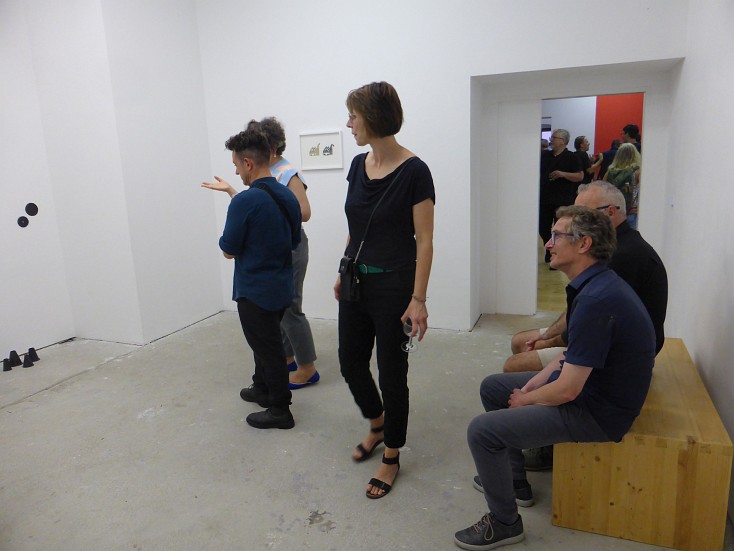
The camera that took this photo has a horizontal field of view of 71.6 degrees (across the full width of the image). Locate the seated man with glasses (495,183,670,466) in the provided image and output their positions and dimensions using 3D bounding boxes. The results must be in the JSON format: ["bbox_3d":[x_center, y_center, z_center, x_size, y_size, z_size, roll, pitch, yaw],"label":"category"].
[{"bbox_3d":[0.982,0.240,2.373,0.760,1.330,0.540,2,11,21],"label":"seated man with glasses"}]

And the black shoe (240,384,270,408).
[{"bbox_3d":[-0.675,0.756,3.230,0.285,0.110,0.105,4,12,29],"label":"black shoe"}]

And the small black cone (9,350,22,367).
[{"bbox_3d":[-2.828,0.664,4.089,0.095,0.116,0.095,2,11,21],"label":"small black cone"}]

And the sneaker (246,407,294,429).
[{"bbox_3d":[-0.554,0.807,2.940,0.285,0.108,0.105,-2,11,2],"label":"sneaker"}]

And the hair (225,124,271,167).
[{"bbox_3d":[-0.638,-0.695,2.765,0.235,0.205,0.175,0,11,13],"label":"hair"}]

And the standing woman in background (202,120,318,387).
[{"bbox_3d":[-0.699,-0.139,3.503,0.850,1.770,0.480,-3,11,-5],"label":"standing woman in background"}]

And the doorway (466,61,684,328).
[{"bbox_3d":[1.693,-0.578,4.356,1.520,2.160,0.520,2,11,21],"label":"doorway"}]

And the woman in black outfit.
[{"bbox_3d":[0.073,0.081,2.243,0.470,1.750,0.400,3,12,25],"label":"woman in black outfit"}]

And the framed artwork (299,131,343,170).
[{"bbox_3d":[-0.429,-1.166,4.777,0.450,0.345,0.030,2,11,21],"label":"framed artwork"}]

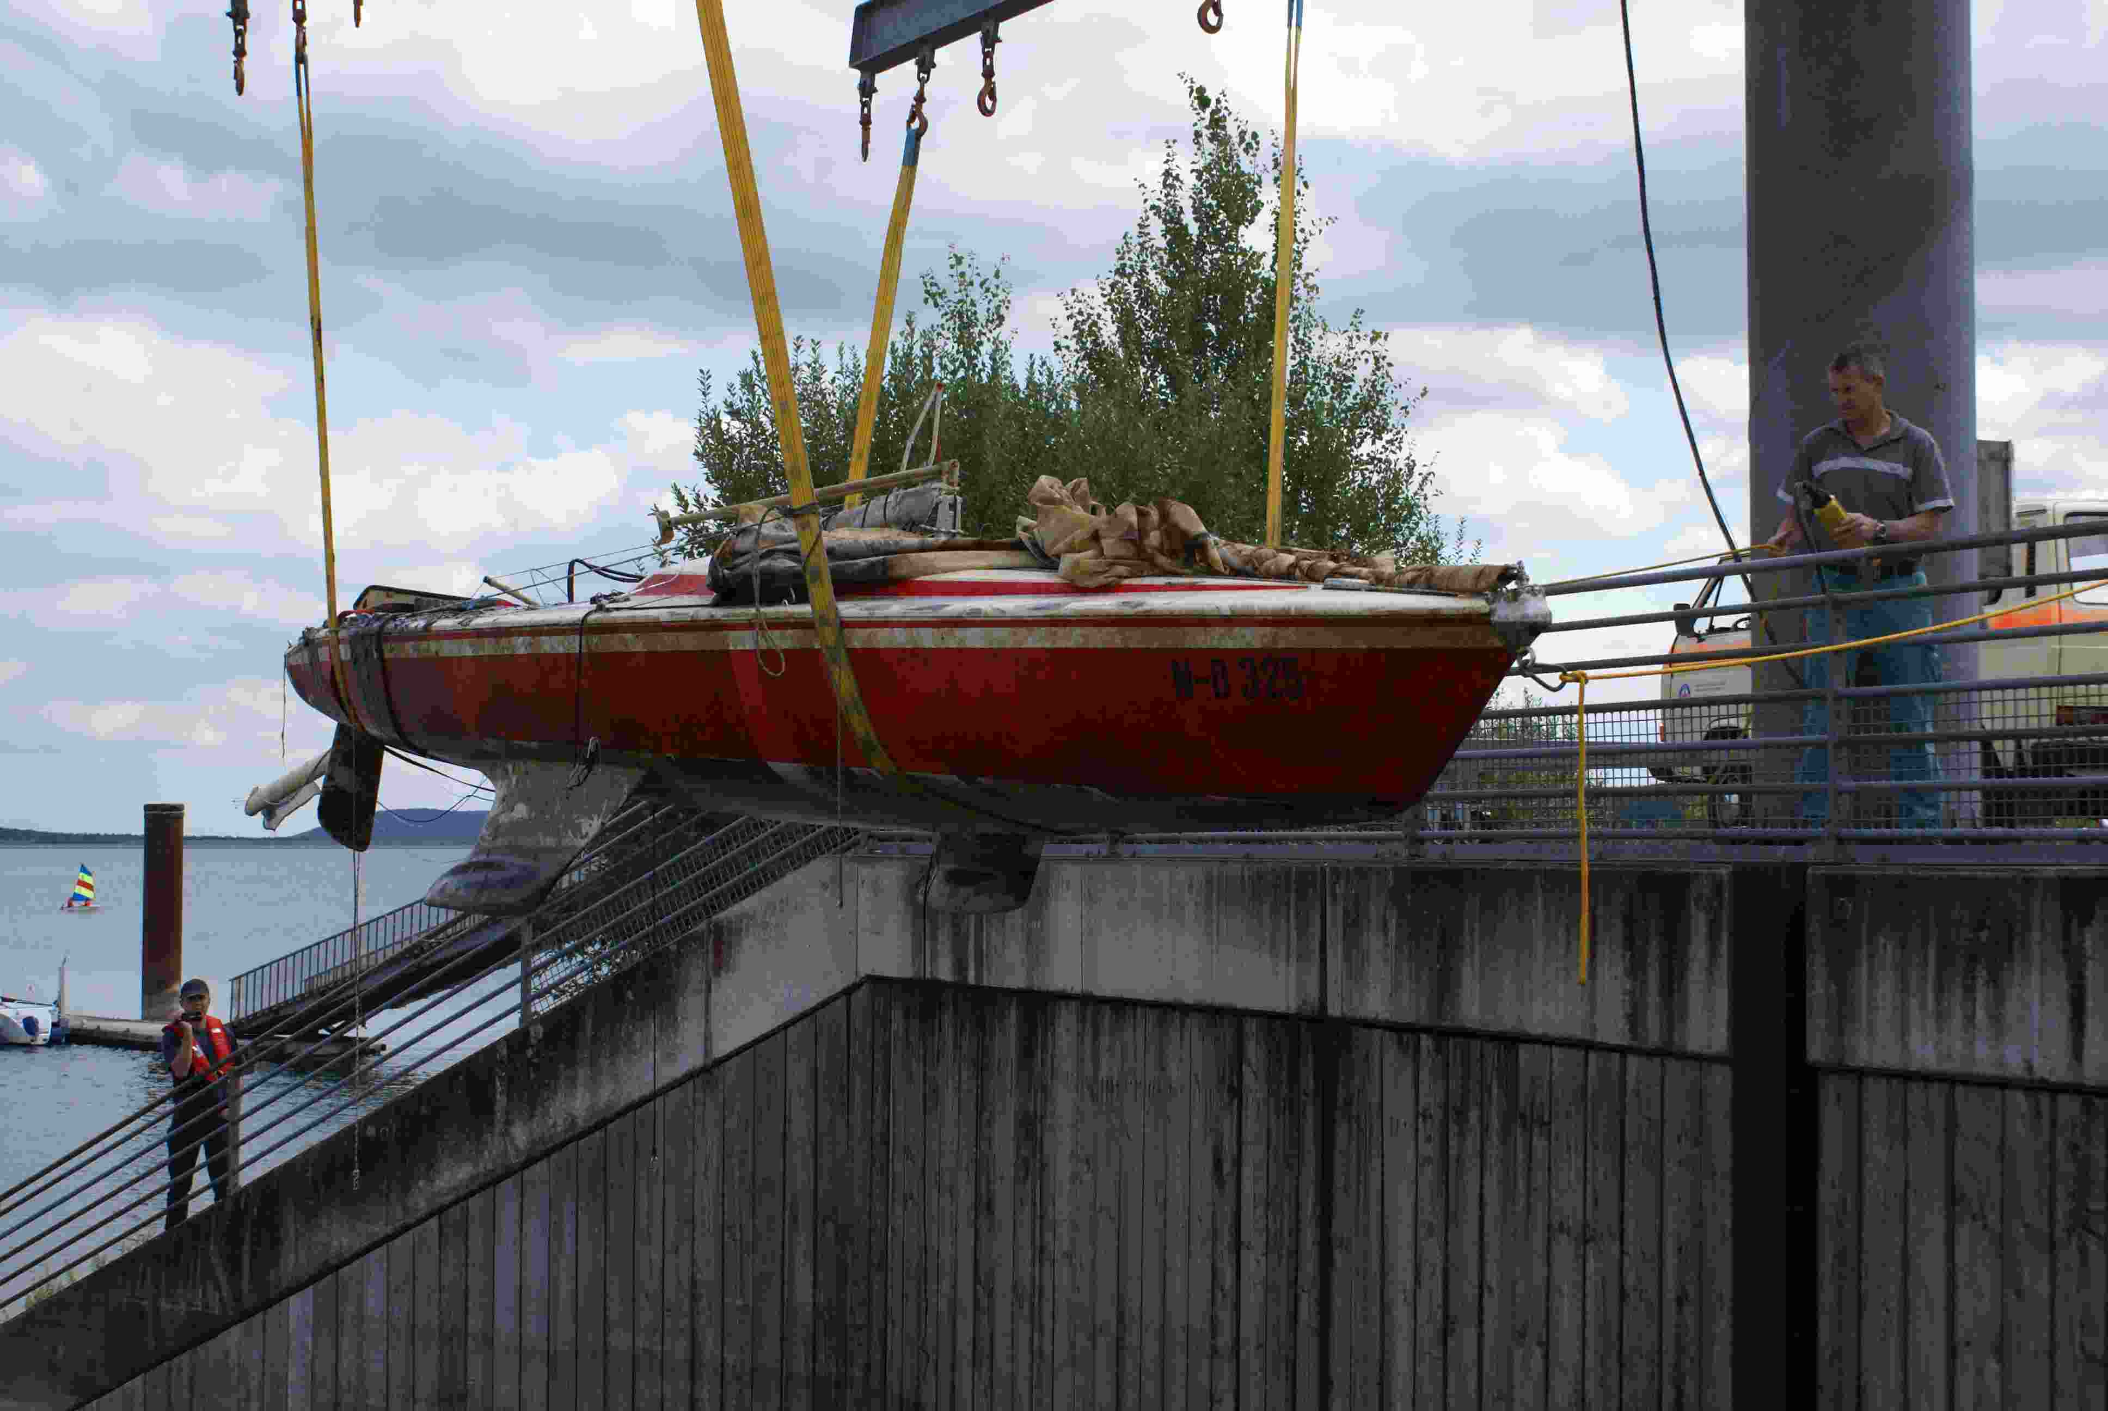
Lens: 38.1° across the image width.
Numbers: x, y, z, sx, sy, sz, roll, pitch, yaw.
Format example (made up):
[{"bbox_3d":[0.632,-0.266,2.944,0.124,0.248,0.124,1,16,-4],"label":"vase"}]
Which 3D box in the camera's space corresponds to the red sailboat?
[{"bbox_3d":[-0.910,0.009,10.861,2.150,1.500,6.750,2,0,-40],"label":"red sailboat"}]

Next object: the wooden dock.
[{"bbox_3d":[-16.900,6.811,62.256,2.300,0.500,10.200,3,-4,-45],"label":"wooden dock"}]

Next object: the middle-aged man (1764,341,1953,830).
[{"bbox_3d":[2.550,-0.255,9.671,0.600,1.770,0.450,-1,-3,27],"label":"middle-aged man"}]

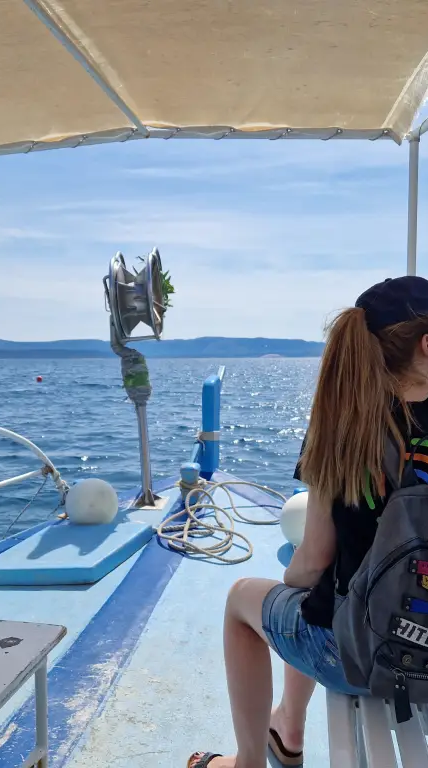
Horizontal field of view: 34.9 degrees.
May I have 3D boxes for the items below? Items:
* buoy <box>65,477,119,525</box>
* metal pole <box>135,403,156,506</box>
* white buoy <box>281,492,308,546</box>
[{"bbox_3d":[-0.698,0.688,3.900,0.300,0.295,0.310,0,2,0],"label":"buoy"},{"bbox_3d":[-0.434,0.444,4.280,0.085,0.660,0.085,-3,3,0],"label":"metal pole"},{"bbox_3d":[0.491,0.706,3.500,0.303,0.303,0.315,0,2,0],"label":"white buoy"}]

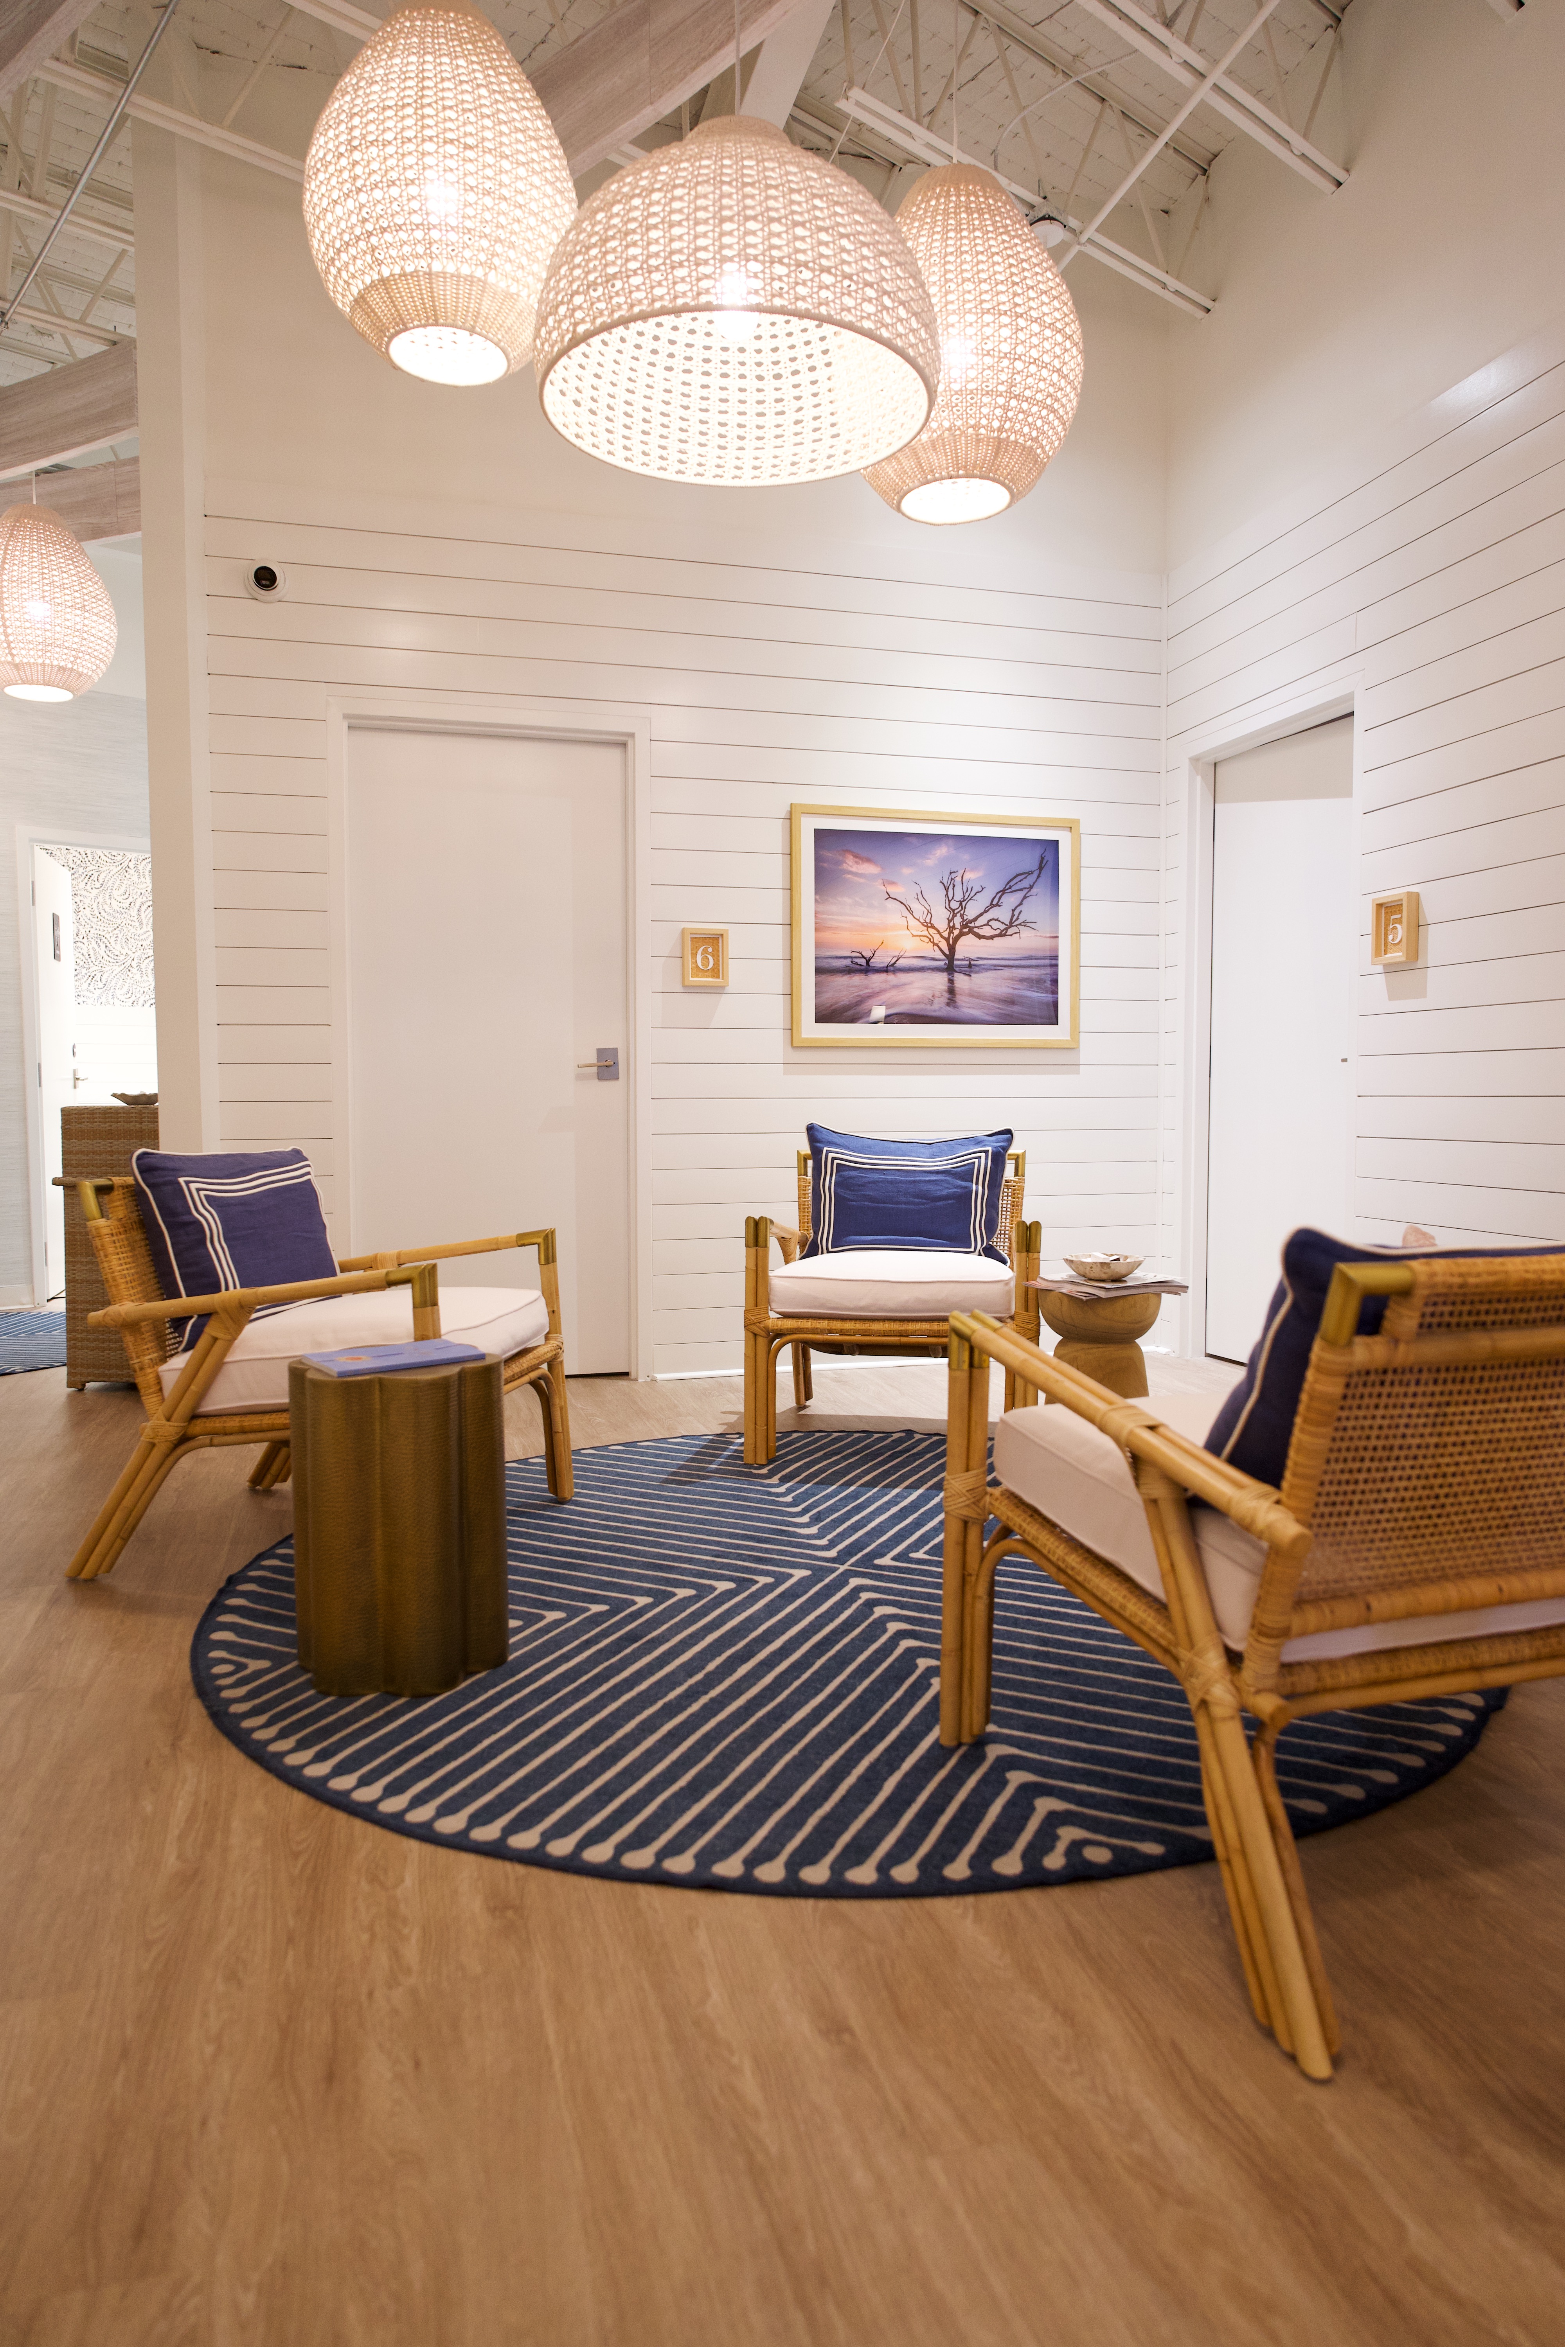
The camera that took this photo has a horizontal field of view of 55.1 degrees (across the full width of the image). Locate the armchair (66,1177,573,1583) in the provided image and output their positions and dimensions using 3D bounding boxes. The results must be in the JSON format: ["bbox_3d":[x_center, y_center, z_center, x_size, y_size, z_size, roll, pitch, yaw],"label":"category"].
[{"bbox_3d":[-0.961,0.391,3.220,0.790,0.795,0.755,0,3,10],"label":"armchair"}]

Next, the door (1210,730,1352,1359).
[{"bbox_3d":[1.660,-0.365,4.881,0.045,2.105,0.915,-1,3,-15],"label":"door"}]

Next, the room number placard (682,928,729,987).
[{"bbox_3d":[-0.256,-0.714,4.976,0.154,0.187,0.039,-1,3,-15],"label":"room number placard"}]

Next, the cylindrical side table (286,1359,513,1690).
[{"bbox_3d":[-0.638,0.566,2.511,0.350,0.506,0.330,0,3,0],"label":"cylindrical side table"}]

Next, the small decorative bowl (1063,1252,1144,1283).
[{"bbox_3d":[0.765,0.227,3.575,0.194,0.054,0.194,0,3,0],"label":"small decorative bowl"}]

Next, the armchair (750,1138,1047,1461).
[{"bbox_3d":[0.339,0.341,4.174,0.755,0.795,0.790,0,3,10],"label":"armchair"}]

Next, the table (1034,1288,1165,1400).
[{"bbox_3d":[0.759,0.521,3.592,0.298,0.482,0.298,-1,3,-15],"label":"table"}]

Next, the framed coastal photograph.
[{"bbox_3d":[0.542,-0.840,5.191,1.059,0.804,0.032,-1,3,-15],"label":"framed coastal photograph"}]

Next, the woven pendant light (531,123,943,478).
[{"bbox_3d":[-0.074,-1.482,2.488,0.670,0.419,0.670,-1,3,-15],"label":"woven pendant light"}]

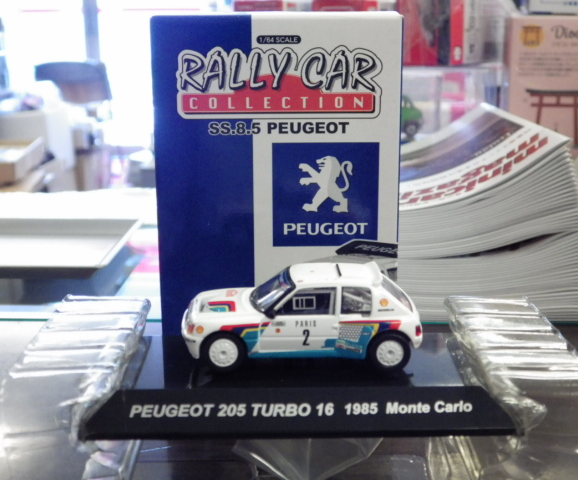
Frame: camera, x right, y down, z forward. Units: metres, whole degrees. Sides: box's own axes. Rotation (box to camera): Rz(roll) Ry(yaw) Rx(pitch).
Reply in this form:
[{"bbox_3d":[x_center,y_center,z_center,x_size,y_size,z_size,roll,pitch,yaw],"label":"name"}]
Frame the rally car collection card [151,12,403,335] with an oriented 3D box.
[{"bbox_3d":[-0.003,-0.015,0.274,0.067,0.101,0.037,0,15,0],"label":"rally car collection card"}]

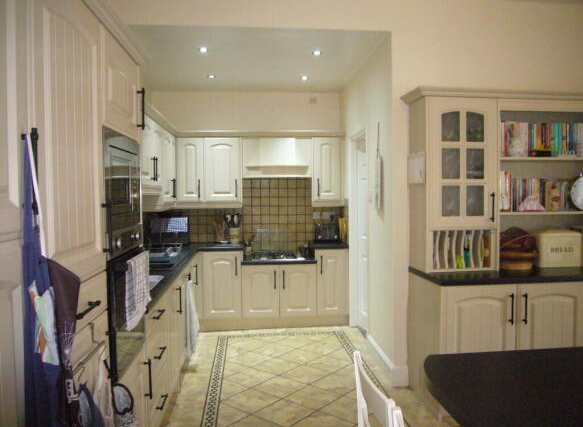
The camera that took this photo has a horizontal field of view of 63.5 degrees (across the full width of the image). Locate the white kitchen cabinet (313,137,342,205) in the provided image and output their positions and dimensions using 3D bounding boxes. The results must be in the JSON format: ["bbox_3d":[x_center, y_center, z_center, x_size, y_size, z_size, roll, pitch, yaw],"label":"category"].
[{"bbox_3d":[0.396,-0.474,5.467,0.340,0.740,0.320,-1,2,-5],"label":"white kitchen cabinet"}]

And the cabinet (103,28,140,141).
[{"bbox_3d":[-1.028,-0.528,2.043,0.580,0.372,0.600,-1,3,-6],"label":"cabinet"}]

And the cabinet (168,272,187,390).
[{"bbox_3d":[-1.153,0.828,3.564,0.580,0.685,1.000,-1,3,-6],"label":"cabinet"}]

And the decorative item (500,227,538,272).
[{"bbox_3d":[1.588,0.247,3.431,0.300,0.287,0.270,-1,3,-6],"label":"decorative item"}]

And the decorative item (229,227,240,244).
[{"bbox_3d":[-0.653,0.252,5.398,0.130,0.180,0.130,-1,2,-5],"label":"decorative item"}]

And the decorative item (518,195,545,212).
[{"bbox_3d":[1.755,-0.073,3.462,0.190,0.110,0.060,-1,2,-5],"label":"decorative item"}]

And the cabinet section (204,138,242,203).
[{"bbox_3d":[-0.769,-0.485,5.402,0.418,0.722,0.330,-1,2,-5],"label":"cabinet section"}]

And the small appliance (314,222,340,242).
[{"bbox_3d":[0.388,0.215,5.389,0.270,0.217,0.260,-1,3,-6],"label":"small appliance"}]

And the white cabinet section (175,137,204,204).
[{"bbox_3d":[-1.131,-0.480,5.368,0.310,0.722,0.330,-1,2,-5],"label":"white cabinet section"}]

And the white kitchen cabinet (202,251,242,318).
[{"bbox_3d":[-0.754,0.750,5.259,0.402,0.715,0.550,-1,2,-5],"label":"white kitchen cabinet"}]

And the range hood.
[{"bbox_3d":[-0.170,-0.626,5.382,0.777,0.438,0.350,-1,3,-6],"label":"range hood"}]

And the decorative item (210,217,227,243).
[{"bbox_3d":[-0.830,0.193,5.359,0.180,0.300,0.140,-1,2,-5],"label":"decorative item"}]

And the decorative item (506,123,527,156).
[{"bbox_3d":[1.566,-0.515,3.335,0.145,0.235,0.110,-1,3,-6],"label":"decorative item"}]

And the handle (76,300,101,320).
[{"bbox_3d":[-0.639,0.298,1.450,0.040,0.020,0.212,-1,2,-5],"label":"handle"}]

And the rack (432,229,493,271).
[{"bbox_3d":[1.159,0.245,3.374,0.445,0.285,0.310,-1,3,-6],"label":"rack"}]

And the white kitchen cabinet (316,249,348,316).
[{"bbox_3d":[0.421,0.743,5.370,0.345,0.715,0.550,-1,2,-5],"label":"white kitchen cabinet"}]

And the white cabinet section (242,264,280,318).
[{"bbox_3d":[-0.350,0.826,5.344,0.402,0.571,0.570,-1,2,-5],"label":"white cabinet section"}]

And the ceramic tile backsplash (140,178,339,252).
[{"bbox_3d":[-0.506,0.013,5.553,2.200,0.840,0.030,-1,2,-5],"label":"ceramic tile backsplash"}]

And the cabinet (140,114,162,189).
[{"bbox_3d":[-1.308,-0.483,3.883,0.320,0.570,0.920,-1,3,-6],"label":"cabinet"}]

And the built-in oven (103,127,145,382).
[{"bbox_3d":[-0.975,0.156,2.035,0.540,0.980,0.600,-1,2,-5],"label":"built-in oven"}]

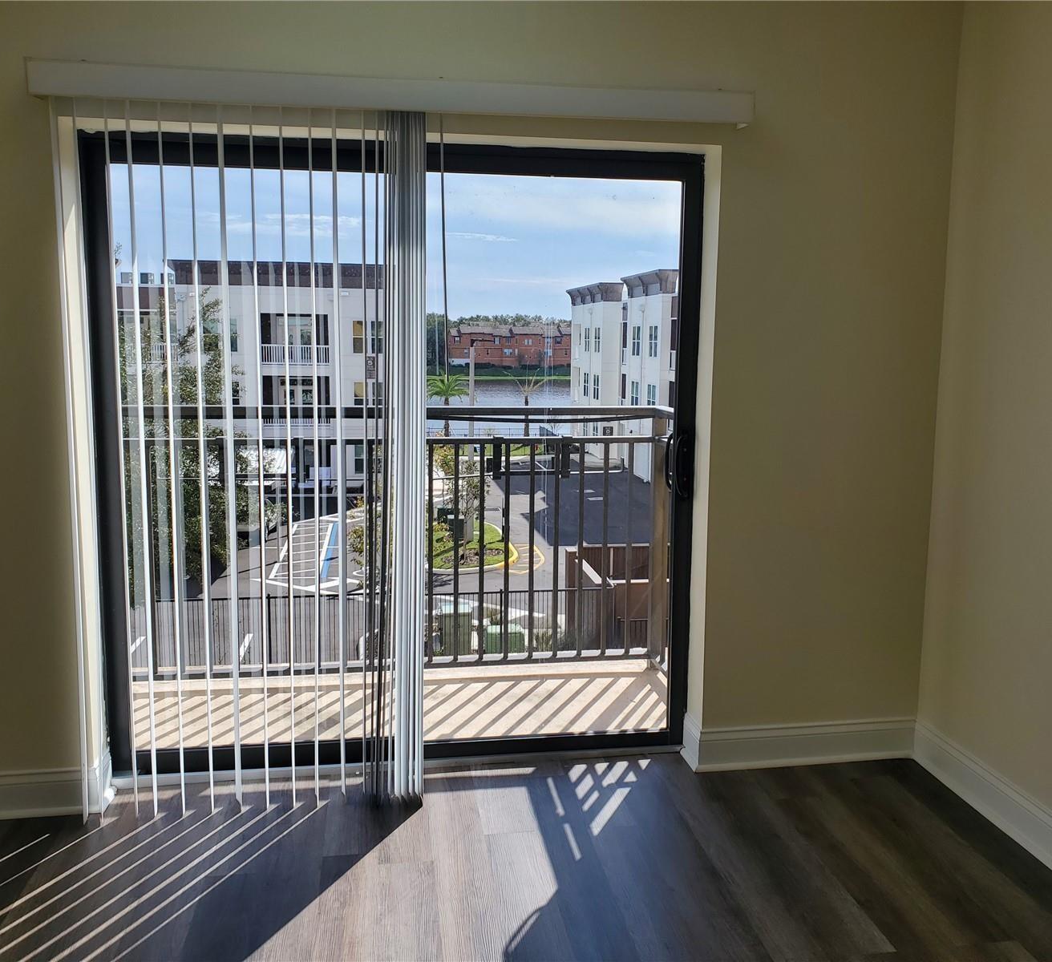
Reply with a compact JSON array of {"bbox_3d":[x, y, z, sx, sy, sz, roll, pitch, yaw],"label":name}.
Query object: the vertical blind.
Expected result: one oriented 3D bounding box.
[{"bbox_3d":[-0.788,-0.025,2.778,1.013,2.050,0.100,-1,8,-8],"label":"vertical blind"}]

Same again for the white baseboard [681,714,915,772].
[{"bbox_3d":[0.942,0.882,3.347,0.790,0.150,0.200,-1,8,-8],"label":"white baseboard"}]

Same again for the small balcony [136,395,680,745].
[{"bbox_3d":[-0.518,0.326,3.851,2.430,1.215,1.110,-1,8,-8],"label":"small balcony"}]

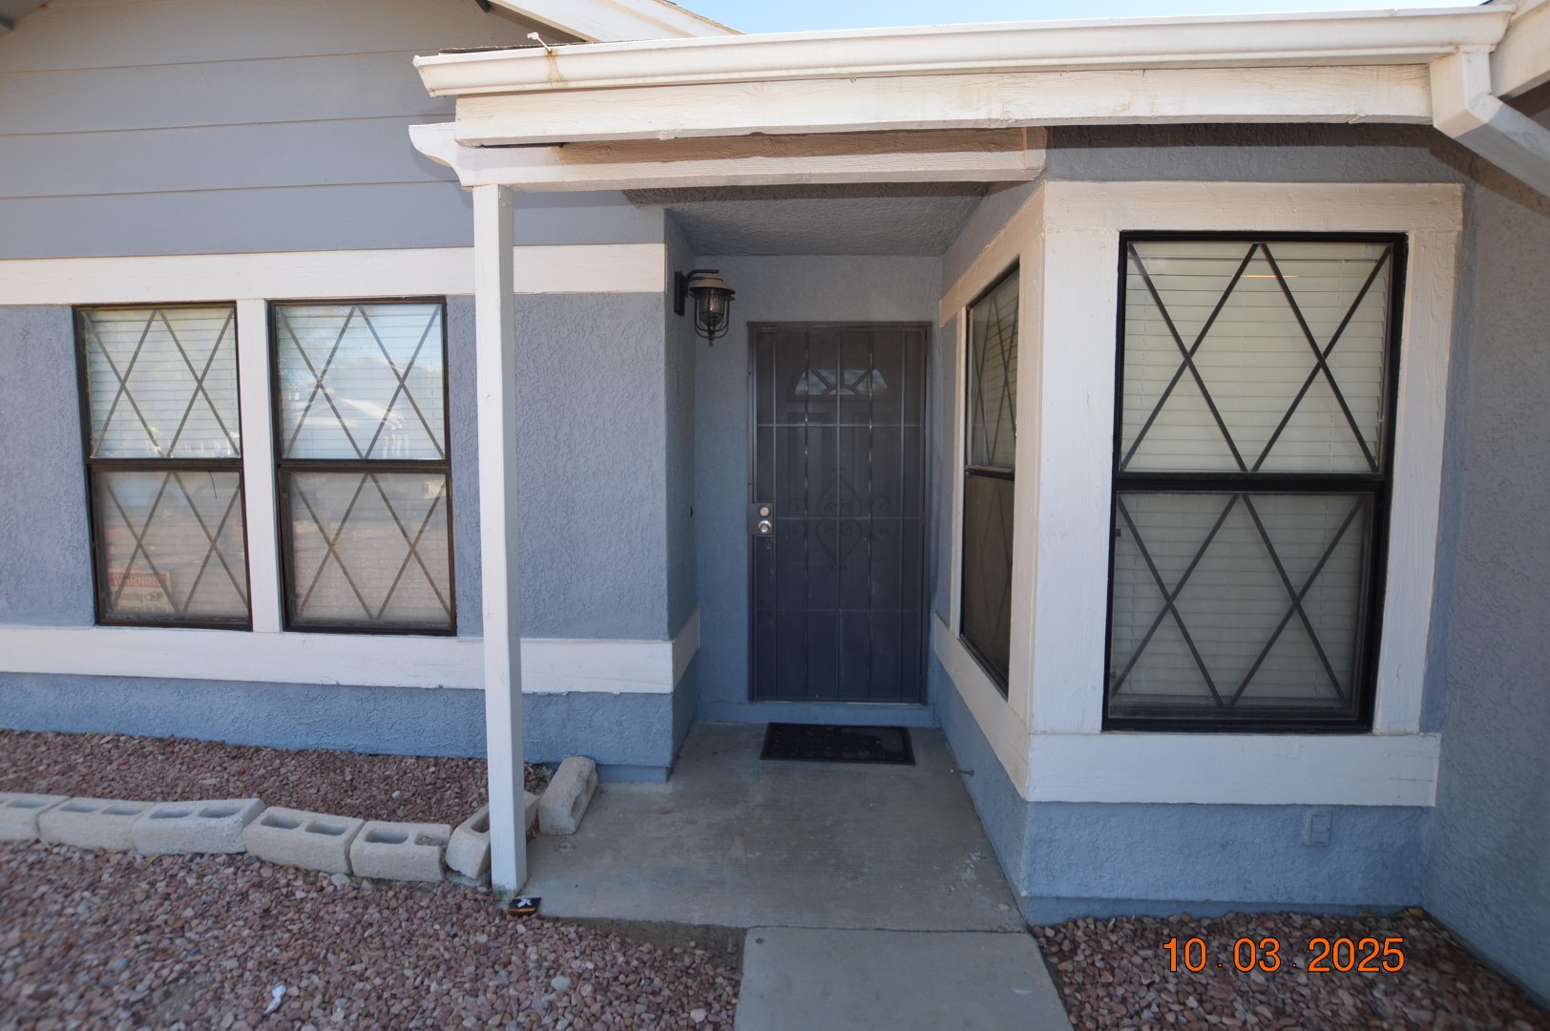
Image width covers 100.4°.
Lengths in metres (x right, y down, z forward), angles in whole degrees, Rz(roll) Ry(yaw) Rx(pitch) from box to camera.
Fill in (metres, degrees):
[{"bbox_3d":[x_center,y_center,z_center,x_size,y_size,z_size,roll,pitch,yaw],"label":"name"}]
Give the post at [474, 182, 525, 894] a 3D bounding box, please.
[{"bbox_3d":[-0.923,0.114,2.186,0.090,2.370,0.090,0,4,4],"label":"post"}]

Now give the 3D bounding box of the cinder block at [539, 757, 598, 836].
[{"bbox_3d":[-0.880,1.200,2.770,0.138,0.119,0.394,1,4,-4],"label":"cinder block"}]

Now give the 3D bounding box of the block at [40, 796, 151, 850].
[{"bbox_3d":[-2.726,1.252,2.615,0.394,0.145,0.115,1,7,4],"label":"block"}]

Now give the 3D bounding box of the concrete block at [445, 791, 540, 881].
[{"bbox_3d":[-1.067,1.222,2.506,0.105,0.140,0.394,15,0,10],"label":"concrete block"}]

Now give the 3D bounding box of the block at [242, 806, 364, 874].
[{"bbox_3d":[-1.809,1.260,2.501,0.395,0.145,0.115,3,9,5],"label":"block"}]

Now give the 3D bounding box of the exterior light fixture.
[{"bbox_3d":[-0.329,-1.028,3.184,0.285,0.375,0.235,0,4,4],"label":"exterior light fixture"}]

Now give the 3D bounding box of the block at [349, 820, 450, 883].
[{"bbox_3d":[-1.393,1.262,2.426,0.325,0.145,0.115,1,9,-1],"label":"block"}]

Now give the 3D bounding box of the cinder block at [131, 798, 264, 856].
[{"bbox_3d":[-2.299,1.249,2.585,0.393,0.145,0.115,0,7,-6],"label":"cinder block"}]

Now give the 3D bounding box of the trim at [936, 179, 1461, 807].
[{"bbox_3d":[1.454,-0.092,2.716,1.220,1.900,1.560,0,4,4],"label":"trim"}]

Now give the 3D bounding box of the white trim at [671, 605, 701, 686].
[{"bbox_3d":[-0.469,0.674,3.314,0.040,0.240,0.710,0,4,4],"label":"white trim"}]

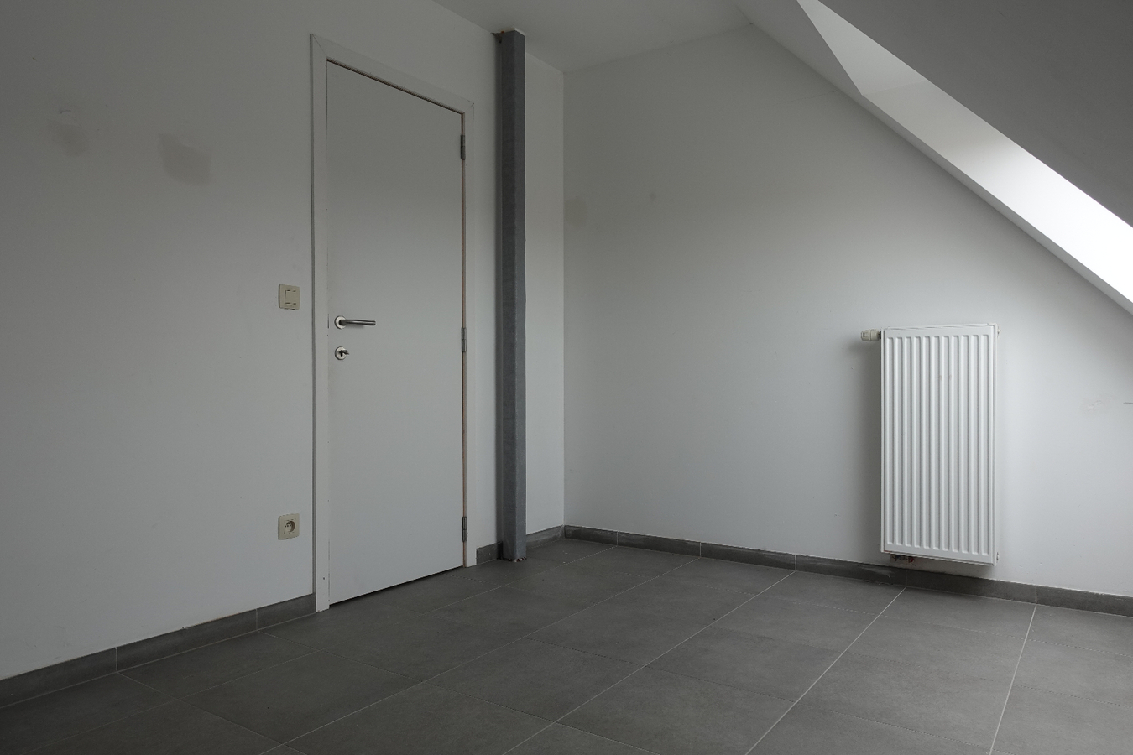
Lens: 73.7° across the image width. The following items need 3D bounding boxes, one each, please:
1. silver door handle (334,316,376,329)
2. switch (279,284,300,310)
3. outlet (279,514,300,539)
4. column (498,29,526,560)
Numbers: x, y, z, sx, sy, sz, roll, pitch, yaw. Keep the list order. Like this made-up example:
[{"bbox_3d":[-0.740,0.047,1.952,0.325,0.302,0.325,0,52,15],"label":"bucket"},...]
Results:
[{"bbox_3d":[-0.795,-0.206,2.866,0.060,0.049,0.153,-1,0,35],"label":"silver door handle"},{"bbox_3d":[-0.982,-0.281,2.667,0.013,0.081,0.081,-1,0,35],"label":"switch"},{"bbox_3d":[-0.979,0.525,2.661,0.014,0.081,0.081,-1,0,35],"label":"outlet"},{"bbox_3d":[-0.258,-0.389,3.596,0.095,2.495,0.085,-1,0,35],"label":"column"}]

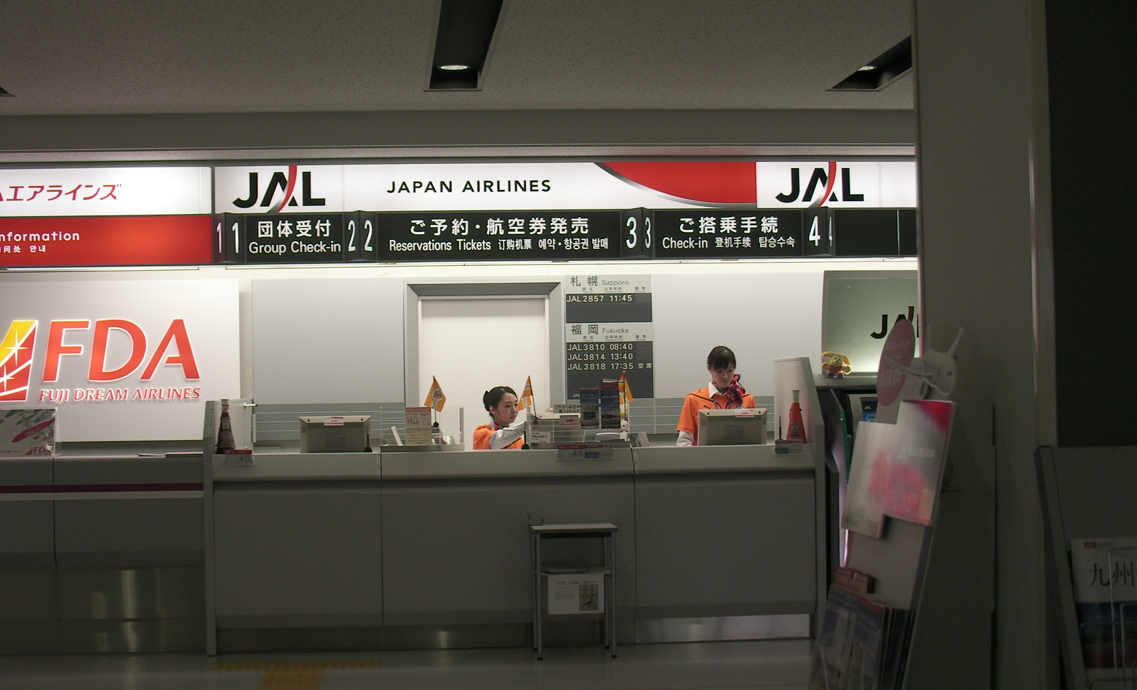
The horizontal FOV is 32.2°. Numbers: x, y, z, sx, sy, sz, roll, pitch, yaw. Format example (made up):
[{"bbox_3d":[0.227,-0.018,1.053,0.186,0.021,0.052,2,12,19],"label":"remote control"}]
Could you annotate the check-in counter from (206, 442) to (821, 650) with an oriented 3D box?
[{"bbox_3d":[-0.297,1.125,11.147,3.370,1.080,0.850,-1,-1,-5],"label":"check-in counter"}]

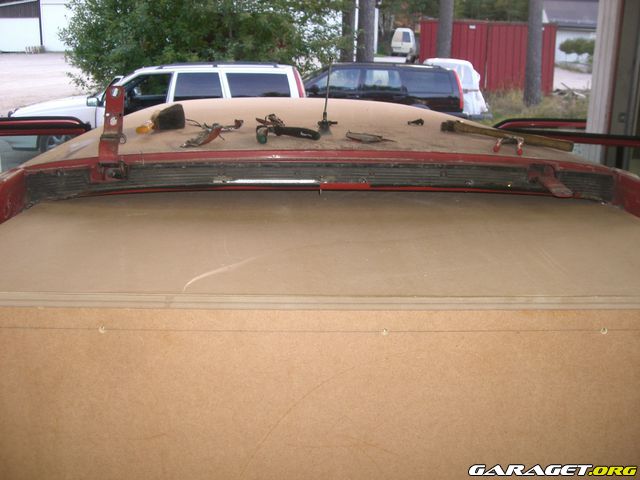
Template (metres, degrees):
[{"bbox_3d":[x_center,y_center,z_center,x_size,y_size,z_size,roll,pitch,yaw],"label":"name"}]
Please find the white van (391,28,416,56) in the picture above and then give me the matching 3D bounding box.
[{"bbox_3d":[6.505,-15.258,54.403,1.680,1.930,4.200,3,15,10],"label":"white van"}]

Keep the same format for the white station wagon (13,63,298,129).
[{"bbox_3d":[-2.610,-2.247,11.928,4.700,1.450,1.780,1,15,0],"label":"white station wagon"}]

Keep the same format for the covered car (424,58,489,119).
[{"bbox_3d":[3.169,-3.722,17.331,1.700,1.410,4.200,3,16,8],"label":"covered car"}]

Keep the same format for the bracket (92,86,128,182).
[{"bbox_3d":[-0.417,-0.209,1.394,0.052,0.175,0.050,11,15,-3],"label":"bracket"}]

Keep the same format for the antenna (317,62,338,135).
[{"bbox_3d":[0.017,-0.315,1.531,0.042,0.152,0.075,2,15,-1],"label":"antenna"}]

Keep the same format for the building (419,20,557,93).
[{"bbox_3d":[6.747,-7.454,28.648,4.900,2.600,4.900,4,16,12],"label":"building"}]

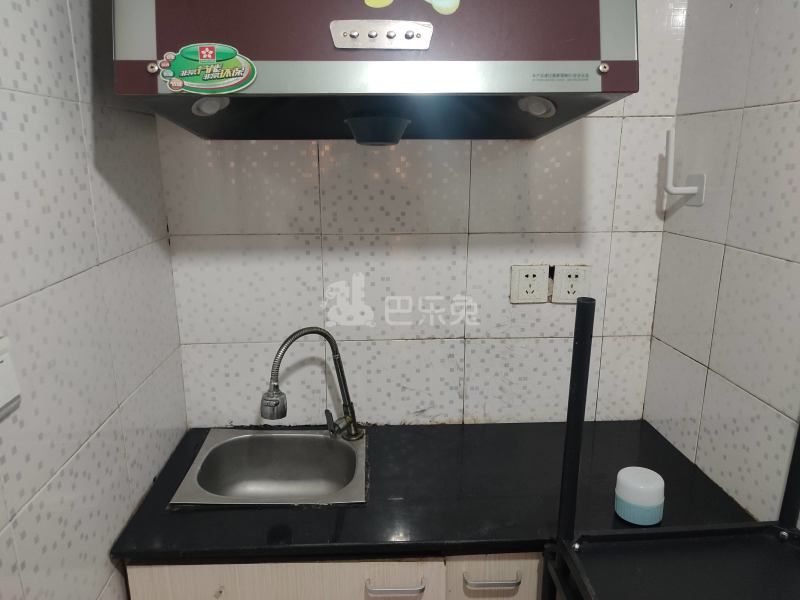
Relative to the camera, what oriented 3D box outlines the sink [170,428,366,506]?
[{"bbox_3d":[-0.260,0.412,1.256,0.375,0.140,0.313,-1,14,-2],"label":"sink"}]

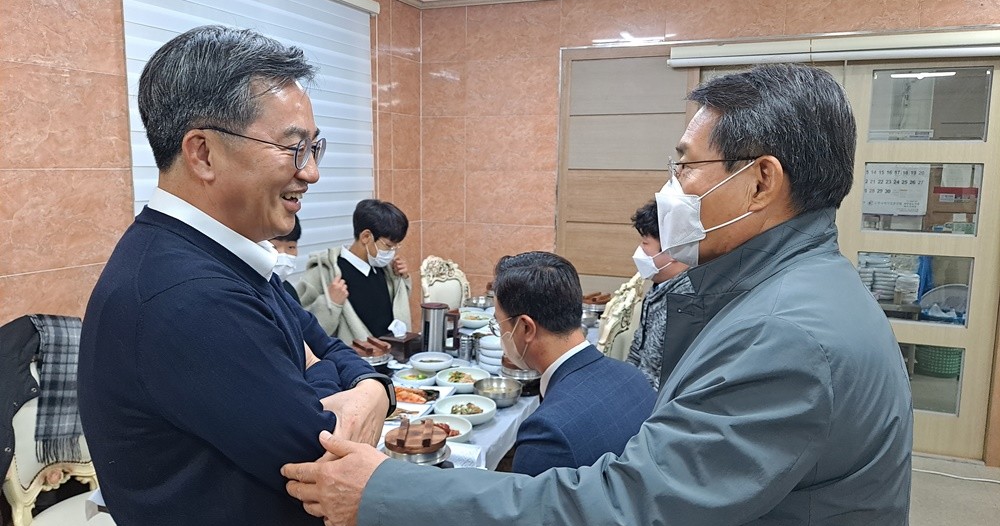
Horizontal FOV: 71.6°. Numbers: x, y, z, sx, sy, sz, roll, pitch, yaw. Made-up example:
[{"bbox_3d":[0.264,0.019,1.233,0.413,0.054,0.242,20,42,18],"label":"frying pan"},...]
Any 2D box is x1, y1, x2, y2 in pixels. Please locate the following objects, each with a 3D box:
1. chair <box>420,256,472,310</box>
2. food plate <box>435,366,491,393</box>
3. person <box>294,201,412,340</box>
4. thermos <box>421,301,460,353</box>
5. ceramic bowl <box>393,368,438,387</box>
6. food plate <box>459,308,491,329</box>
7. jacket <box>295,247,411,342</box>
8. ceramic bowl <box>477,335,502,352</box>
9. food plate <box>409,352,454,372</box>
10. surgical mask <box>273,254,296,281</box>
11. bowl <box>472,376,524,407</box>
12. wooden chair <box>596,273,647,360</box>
[{"bbox_3d":[-0.075,0.490,3.325,0.600,1.030,0.500,4,9,23],"label":"chair"},{"bbox_3d":[-0.121,0.392,2.296,0.178,0.044,0.178,1,8,0],"label":"food plate"},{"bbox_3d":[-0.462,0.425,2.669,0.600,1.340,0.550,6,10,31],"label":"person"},{"bbox_3d":[-0.223,0.258,2.648,0.165,0.208,0.108,4,9,20],"label":"thermos"},{"bbox_3d":[-0.283,0.390,2.340,0.148,0.031,0.148,1,8,0],"label":"ceramic bowl"},{"bbox_3d":[-0.101,0.262,3.144,0.163,0.059,0.163,1,8,0],"label":"food plate"},{"bbox_3d":[-0.514,0.265,2.670,0.380,0.640,0.520,6,10,31],"label":"jacket"},{"bbox_3d":[0.002,0.301,2.458,0.148,0.051,0.148,1,8,0],"label":"ceramic bowl"},{"bbox_3d":[-0.244,0.363,2.494,0.158,0.041,0.158,1,8,0],"label":"food plate"},{"bbox_3d":[-0.688,0.014,2.171,0.090,0.110,0.145,6,10,31],"label":"surgical mask"},{"bbox_3d":[-0.006,0.406,2.146,0.153,0.062,0.153,1,8,0],"label":"bowl"},{"bbox_3d":[0.249,0.570,2.807,0.600,1.030,0.520,4,9,23],"label":"wooden chair"}]

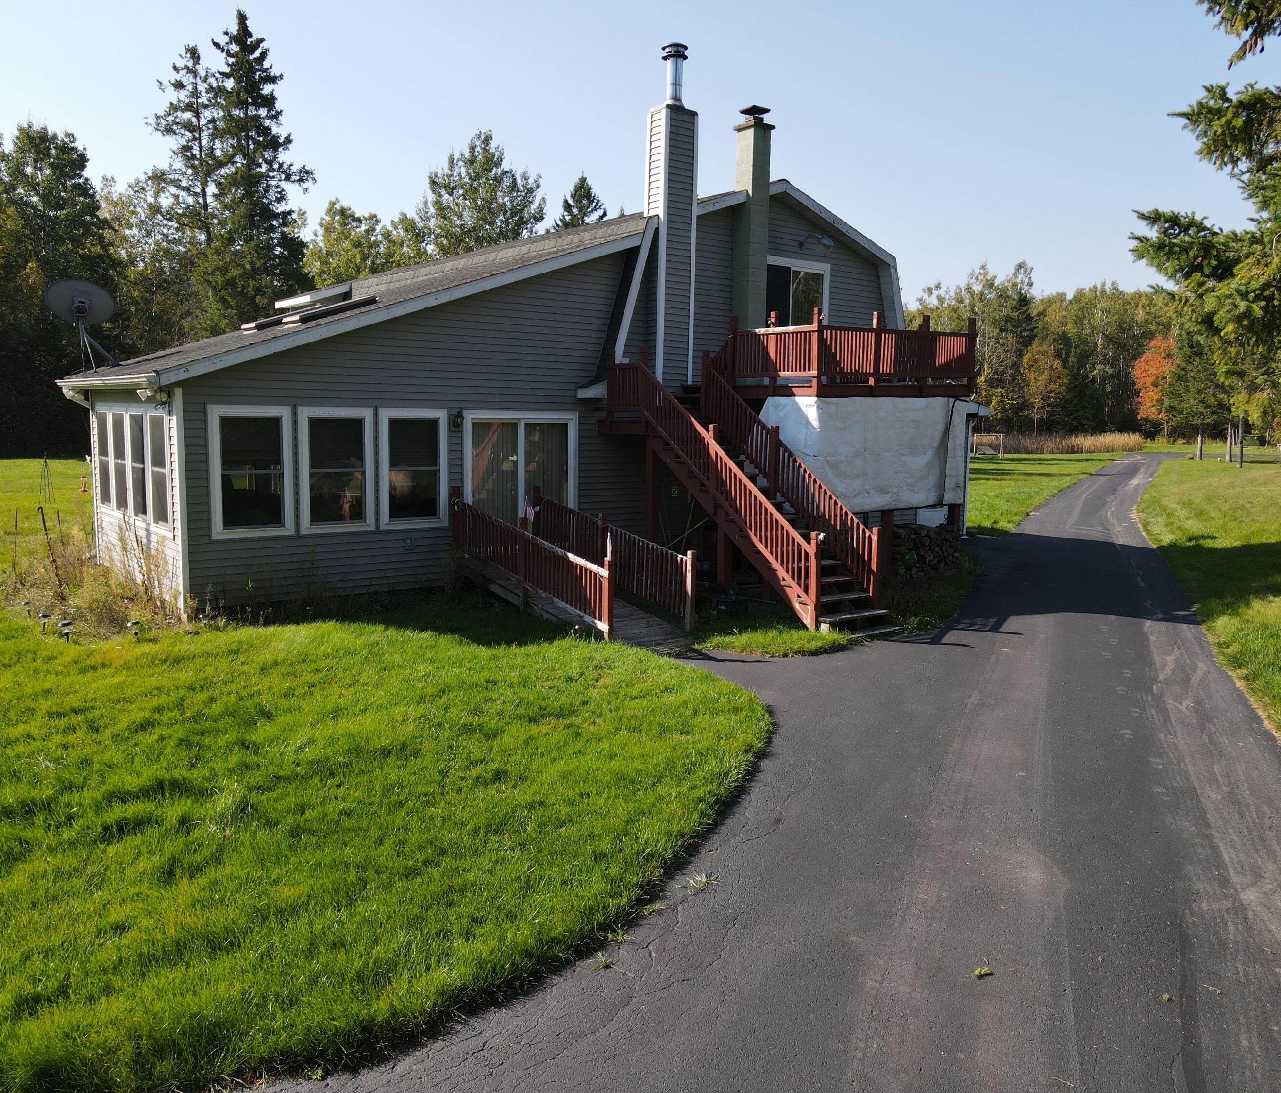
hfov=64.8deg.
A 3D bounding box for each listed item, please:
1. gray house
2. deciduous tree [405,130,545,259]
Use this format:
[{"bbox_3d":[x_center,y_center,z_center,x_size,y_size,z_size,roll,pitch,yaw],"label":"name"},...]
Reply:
[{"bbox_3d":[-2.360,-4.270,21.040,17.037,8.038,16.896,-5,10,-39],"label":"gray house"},{"bbox_3d":[-9.022,-13.910,56.152,7.000,17.637,7.000,-5,10,-39],"label":"deciduous tree"}]

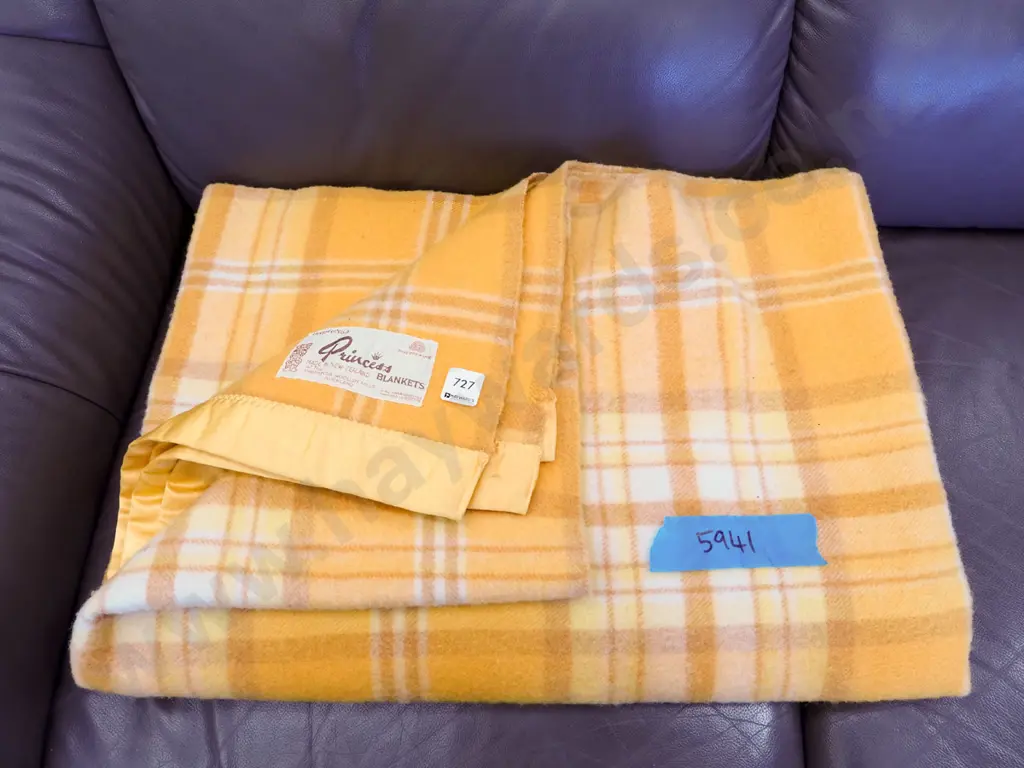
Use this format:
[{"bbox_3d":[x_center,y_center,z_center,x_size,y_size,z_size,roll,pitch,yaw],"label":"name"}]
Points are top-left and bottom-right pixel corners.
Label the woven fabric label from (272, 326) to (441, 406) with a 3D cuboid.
[{"bbox_3d":[-0.140,-0.022,0.772,0.142,0.012,0.072,9,60,12],"label":"woven fabric label"}]

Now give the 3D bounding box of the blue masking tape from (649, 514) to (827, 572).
[{"bbox_3d":[0.188,0.134,0.704,0.148,0.003,0.049,-1,60,-1],"label":"blue masking tape"}]

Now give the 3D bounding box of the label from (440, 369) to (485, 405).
[{"bbox_3d":[-0.045,0.003,0.767,0.033,0.002,0.034,12,60,7],"label":"label"}]

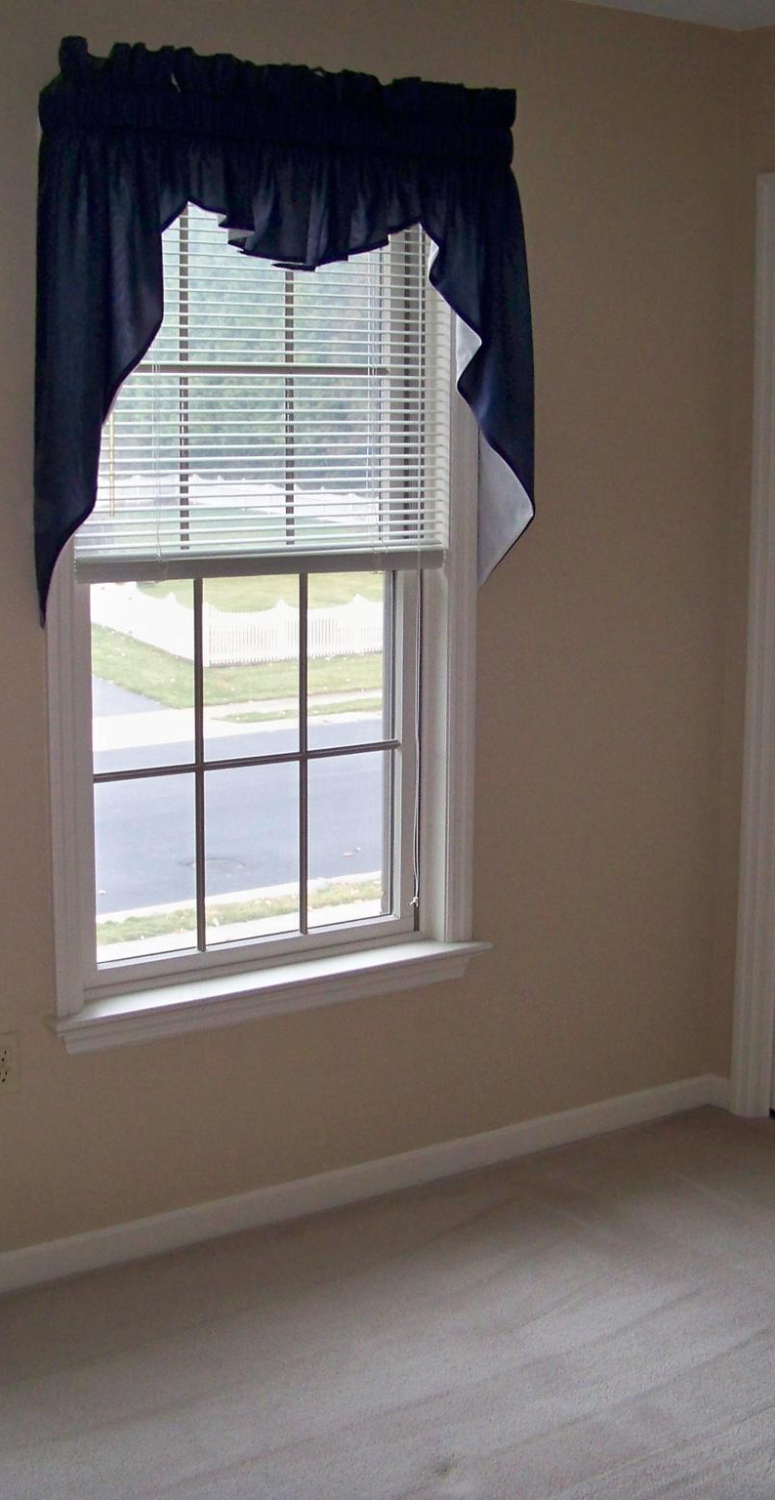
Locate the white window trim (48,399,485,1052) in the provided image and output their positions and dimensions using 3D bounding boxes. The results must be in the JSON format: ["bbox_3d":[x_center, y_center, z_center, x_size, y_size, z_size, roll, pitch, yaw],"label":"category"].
[{"bbox_3d":[-0.211,-0.321,3.667,0.980,1.690,0.075,-6,11,-34],"label":"white window trim"}]

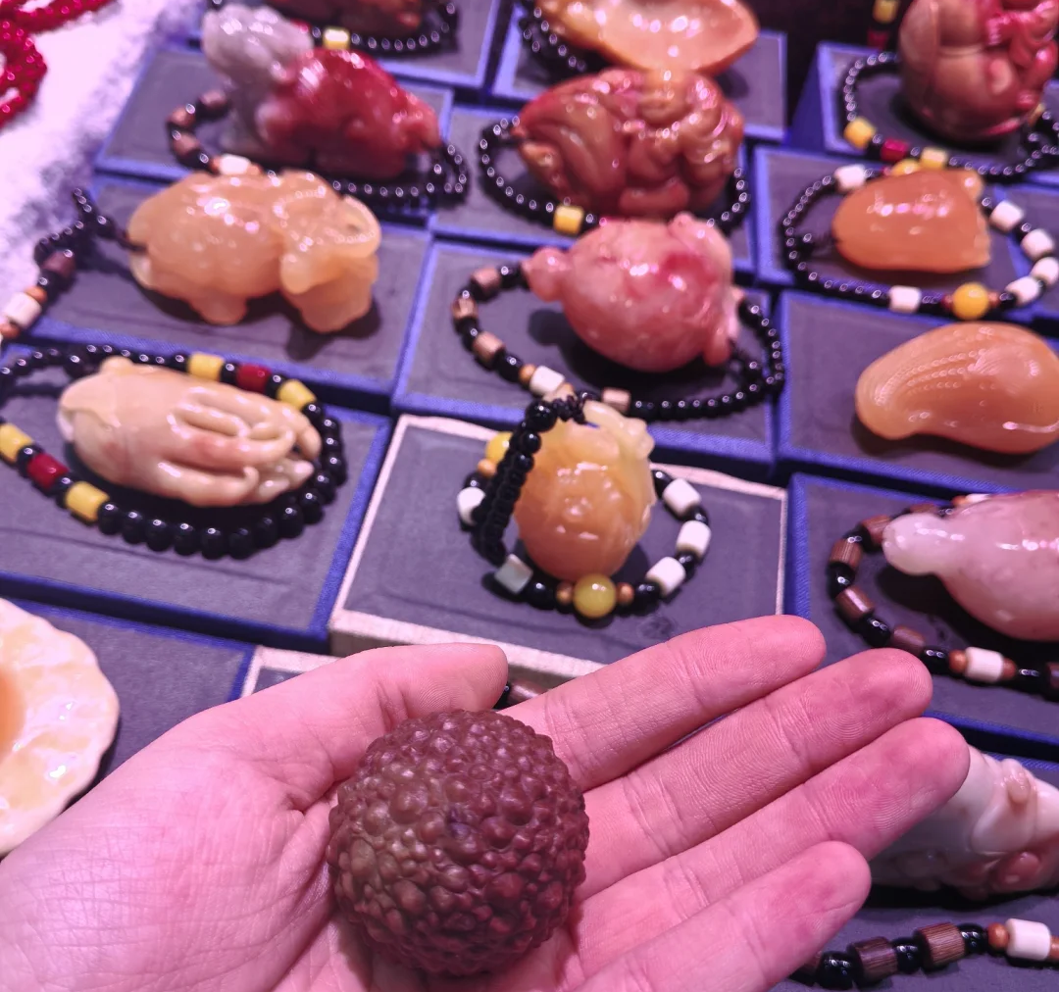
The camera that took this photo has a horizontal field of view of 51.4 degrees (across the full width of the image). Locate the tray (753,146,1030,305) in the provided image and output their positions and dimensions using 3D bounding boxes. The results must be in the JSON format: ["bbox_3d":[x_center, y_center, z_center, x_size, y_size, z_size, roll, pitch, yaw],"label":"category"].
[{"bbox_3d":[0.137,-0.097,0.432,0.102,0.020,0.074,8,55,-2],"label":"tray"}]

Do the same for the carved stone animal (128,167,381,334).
[{"bbox_3d":[-0.086,-0.080,0.351,0.078,0.045,0.039,6,55,-3],"label":"carved stone animal"}]

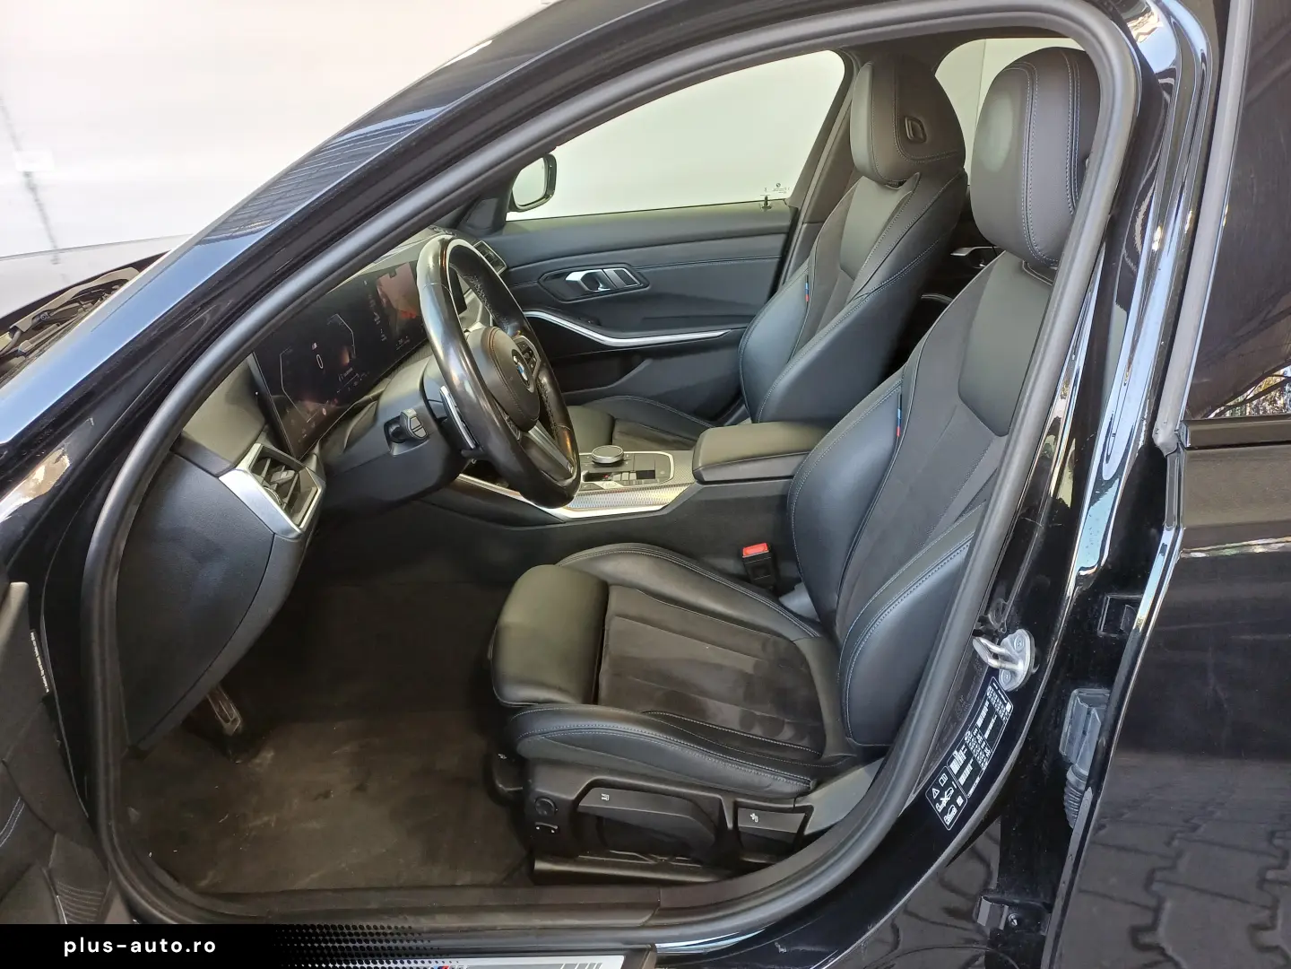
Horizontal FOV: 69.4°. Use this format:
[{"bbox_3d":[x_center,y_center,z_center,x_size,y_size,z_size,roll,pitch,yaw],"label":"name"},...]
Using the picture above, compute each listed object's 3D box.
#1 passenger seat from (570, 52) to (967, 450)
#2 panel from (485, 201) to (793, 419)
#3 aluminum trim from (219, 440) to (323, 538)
[{"bbox_3d":[0.176,-0.358,1.885,0.788,0.920,0.546,-1,23,0],"label":"passenger seat"},{"bbox_3d":[-0.092,-0.364,2.221,0.870,0.561,0.134,-1,23,0],"label":"panel"},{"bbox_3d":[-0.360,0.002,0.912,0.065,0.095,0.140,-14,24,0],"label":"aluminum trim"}]

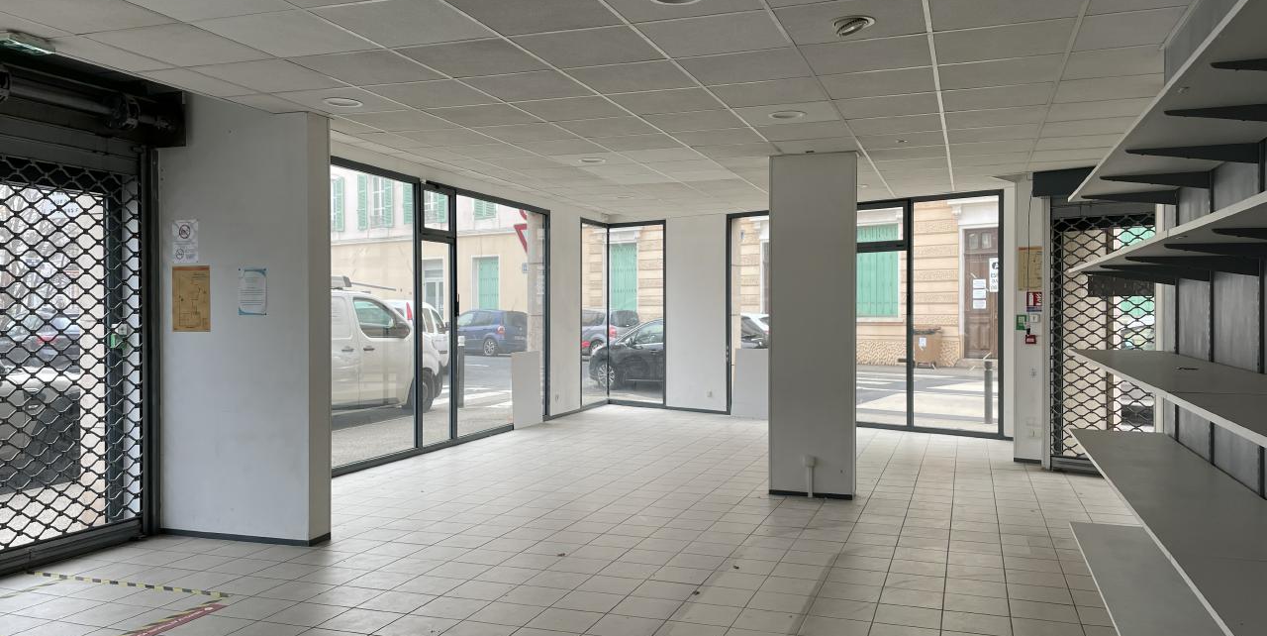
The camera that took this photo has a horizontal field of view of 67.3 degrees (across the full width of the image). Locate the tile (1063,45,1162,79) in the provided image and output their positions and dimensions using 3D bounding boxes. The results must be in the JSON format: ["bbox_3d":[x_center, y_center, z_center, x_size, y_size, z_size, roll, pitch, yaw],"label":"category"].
[{"bbox_3d":[2.465,-1.290,4.751,0.600,0.025,0.600,0,0,19],"label":"tile"}]

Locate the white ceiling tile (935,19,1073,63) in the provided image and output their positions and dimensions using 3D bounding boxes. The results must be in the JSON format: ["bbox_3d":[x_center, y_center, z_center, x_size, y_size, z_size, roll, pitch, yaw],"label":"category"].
[{"bbox_3d":[1.702,-1.272,4.379,0.595,0.030,0.595,0,0,19],"label":"white ceiling tile"}]

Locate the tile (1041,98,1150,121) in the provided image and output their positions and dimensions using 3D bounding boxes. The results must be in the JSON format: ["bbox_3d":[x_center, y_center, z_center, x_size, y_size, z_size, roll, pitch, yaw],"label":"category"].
[{"bbox_3d":[2.865,-1.299,5.883,0.600,0.025,0.600,0,0,19],"label":"tile"}]

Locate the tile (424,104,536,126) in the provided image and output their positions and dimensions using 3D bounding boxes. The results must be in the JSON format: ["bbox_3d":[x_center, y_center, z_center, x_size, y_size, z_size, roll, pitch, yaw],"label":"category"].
[{"bbox_3d":[-0.929,-1.273,5.951,0.600,0.025,0.600,0,0,19],"label":"tile"}]

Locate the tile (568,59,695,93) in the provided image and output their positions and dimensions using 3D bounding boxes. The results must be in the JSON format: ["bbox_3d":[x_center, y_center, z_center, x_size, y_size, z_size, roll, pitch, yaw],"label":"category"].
[{"bbox_3d":[0.005,-1.259,4.979,0.595,0.030,0.595,0,0,19],"label":"tile"}]

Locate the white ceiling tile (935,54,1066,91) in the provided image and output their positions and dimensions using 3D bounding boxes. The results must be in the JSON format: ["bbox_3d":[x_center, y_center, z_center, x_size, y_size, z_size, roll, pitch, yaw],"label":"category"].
[{"bbox_3d":[1.902,-1.272,4.955,0.595,0.020,0.595,0,0,20],"label":"white ceiling tile"}]

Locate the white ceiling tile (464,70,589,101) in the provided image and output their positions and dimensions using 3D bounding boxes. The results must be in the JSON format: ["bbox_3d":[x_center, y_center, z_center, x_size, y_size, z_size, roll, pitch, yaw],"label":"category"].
[{"bbox_3d":[-0.564,-1.267,5.190,0.586,0.020,0.588,0,0,19],"label":"white ceiling tile"}]

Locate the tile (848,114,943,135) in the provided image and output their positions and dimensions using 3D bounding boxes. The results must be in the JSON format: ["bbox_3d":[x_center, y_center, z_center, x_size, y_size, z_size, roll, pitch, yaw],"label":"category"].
[{"bbox_3d":[1.733,-1.283,6.283,0.600,0.025,0.600,0,0,19],"label":"tile"}]

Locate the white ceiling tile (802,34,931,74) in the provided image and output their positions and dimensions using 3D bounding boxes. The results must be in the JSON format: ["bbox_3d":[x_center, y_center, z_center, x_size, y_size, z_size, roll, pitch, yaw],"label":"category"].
[{"bbox_3d":[1.134,-1.270,4.586,0.600,0.025,0.600,0,0,19],"label":"white ceiling tile"}]

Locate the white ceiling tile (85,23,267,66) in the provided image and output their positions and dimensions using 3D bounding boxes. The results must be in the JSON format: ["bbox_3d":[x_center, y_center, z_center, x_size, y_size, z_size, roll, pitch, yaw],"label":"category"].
[{"bbox_3d":[-2.092,-1.269,4.447,0.595,0.030,0.595,0,0,19],"label":"white ceiling tile"}]

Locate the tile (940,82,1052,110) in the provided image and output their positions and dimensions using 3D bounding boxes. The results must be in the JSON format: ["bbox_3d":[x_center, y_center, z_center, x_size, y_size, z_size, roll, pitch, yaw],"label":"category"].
[{"bbox_3d":[2.099,-1.281,5.521,0.586,0.020,0.588,0,0,19],"label":"tile"}]

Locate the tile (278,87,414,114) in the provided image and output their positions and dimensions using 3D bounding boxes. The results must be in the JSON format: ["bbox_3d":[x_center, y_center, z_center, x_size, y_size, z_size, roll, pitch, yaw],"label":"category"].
[{"bbox_3d":[-1.692,-1.269,5.579,0.595,0.030,0.595,0,0,19],"label":"tile"}]

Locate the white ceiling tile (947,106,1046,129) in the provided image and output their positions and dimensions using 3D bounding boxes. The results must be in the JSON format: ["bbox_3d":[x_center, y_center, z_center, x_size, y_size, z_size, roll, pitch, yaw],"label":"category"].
[{"bbox_3d":[2.302,-1.281,6.077,0.595,0.030,0.595,0,0,19],"label":"white ceiling tile"}]

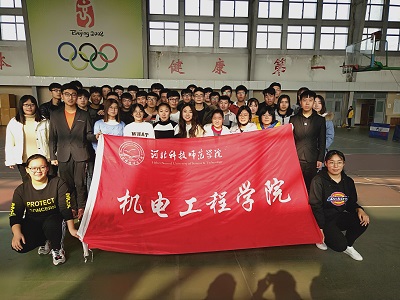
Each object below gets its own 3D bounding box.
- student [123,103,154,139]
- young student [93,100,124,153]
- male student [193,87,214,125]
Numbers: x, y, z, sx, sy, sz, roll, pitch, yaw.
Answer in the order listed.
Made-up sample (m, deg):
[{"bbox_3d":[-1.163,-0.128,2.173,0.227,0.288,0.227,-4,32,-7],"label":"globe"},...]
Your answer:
[{"bbox_3d":[-0.849,0.127,4.097,0.430,1.552,0.300,-1,9,-11],"label":"student"},{"bbox_3d":[-1.209,0.113,3.972,0.450,1.609,0.320,-2,9,-17],"label":"young student"},{"bbox_3d":[0.005,-0.096,4.737,0.470,1.819,0.300,1,9,0],"label":"male student"}]

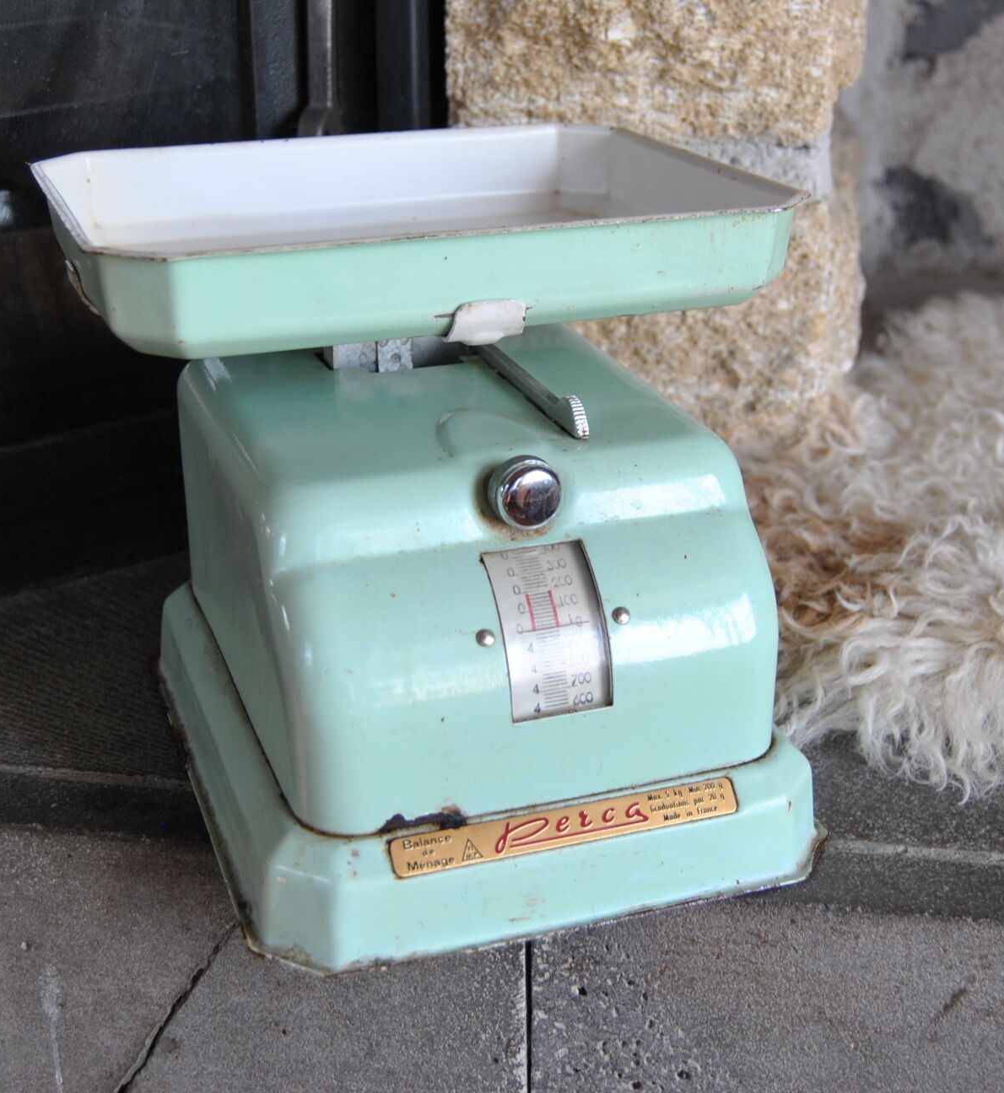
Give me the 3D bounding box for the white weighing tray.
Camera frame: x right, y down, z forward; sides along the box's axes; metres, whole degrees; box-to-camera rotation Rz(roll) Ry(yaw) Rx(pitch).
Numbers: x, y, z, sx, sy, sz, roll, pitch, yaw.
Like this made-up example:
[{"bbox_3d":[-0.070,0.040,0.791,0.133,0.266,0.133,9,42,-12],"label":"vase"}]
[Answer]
[{"bbox_3d":[-0.040,-0.124,0.695,0.260,0.040,0.217,-8,23,-17],"label":"white weighing tray"}]

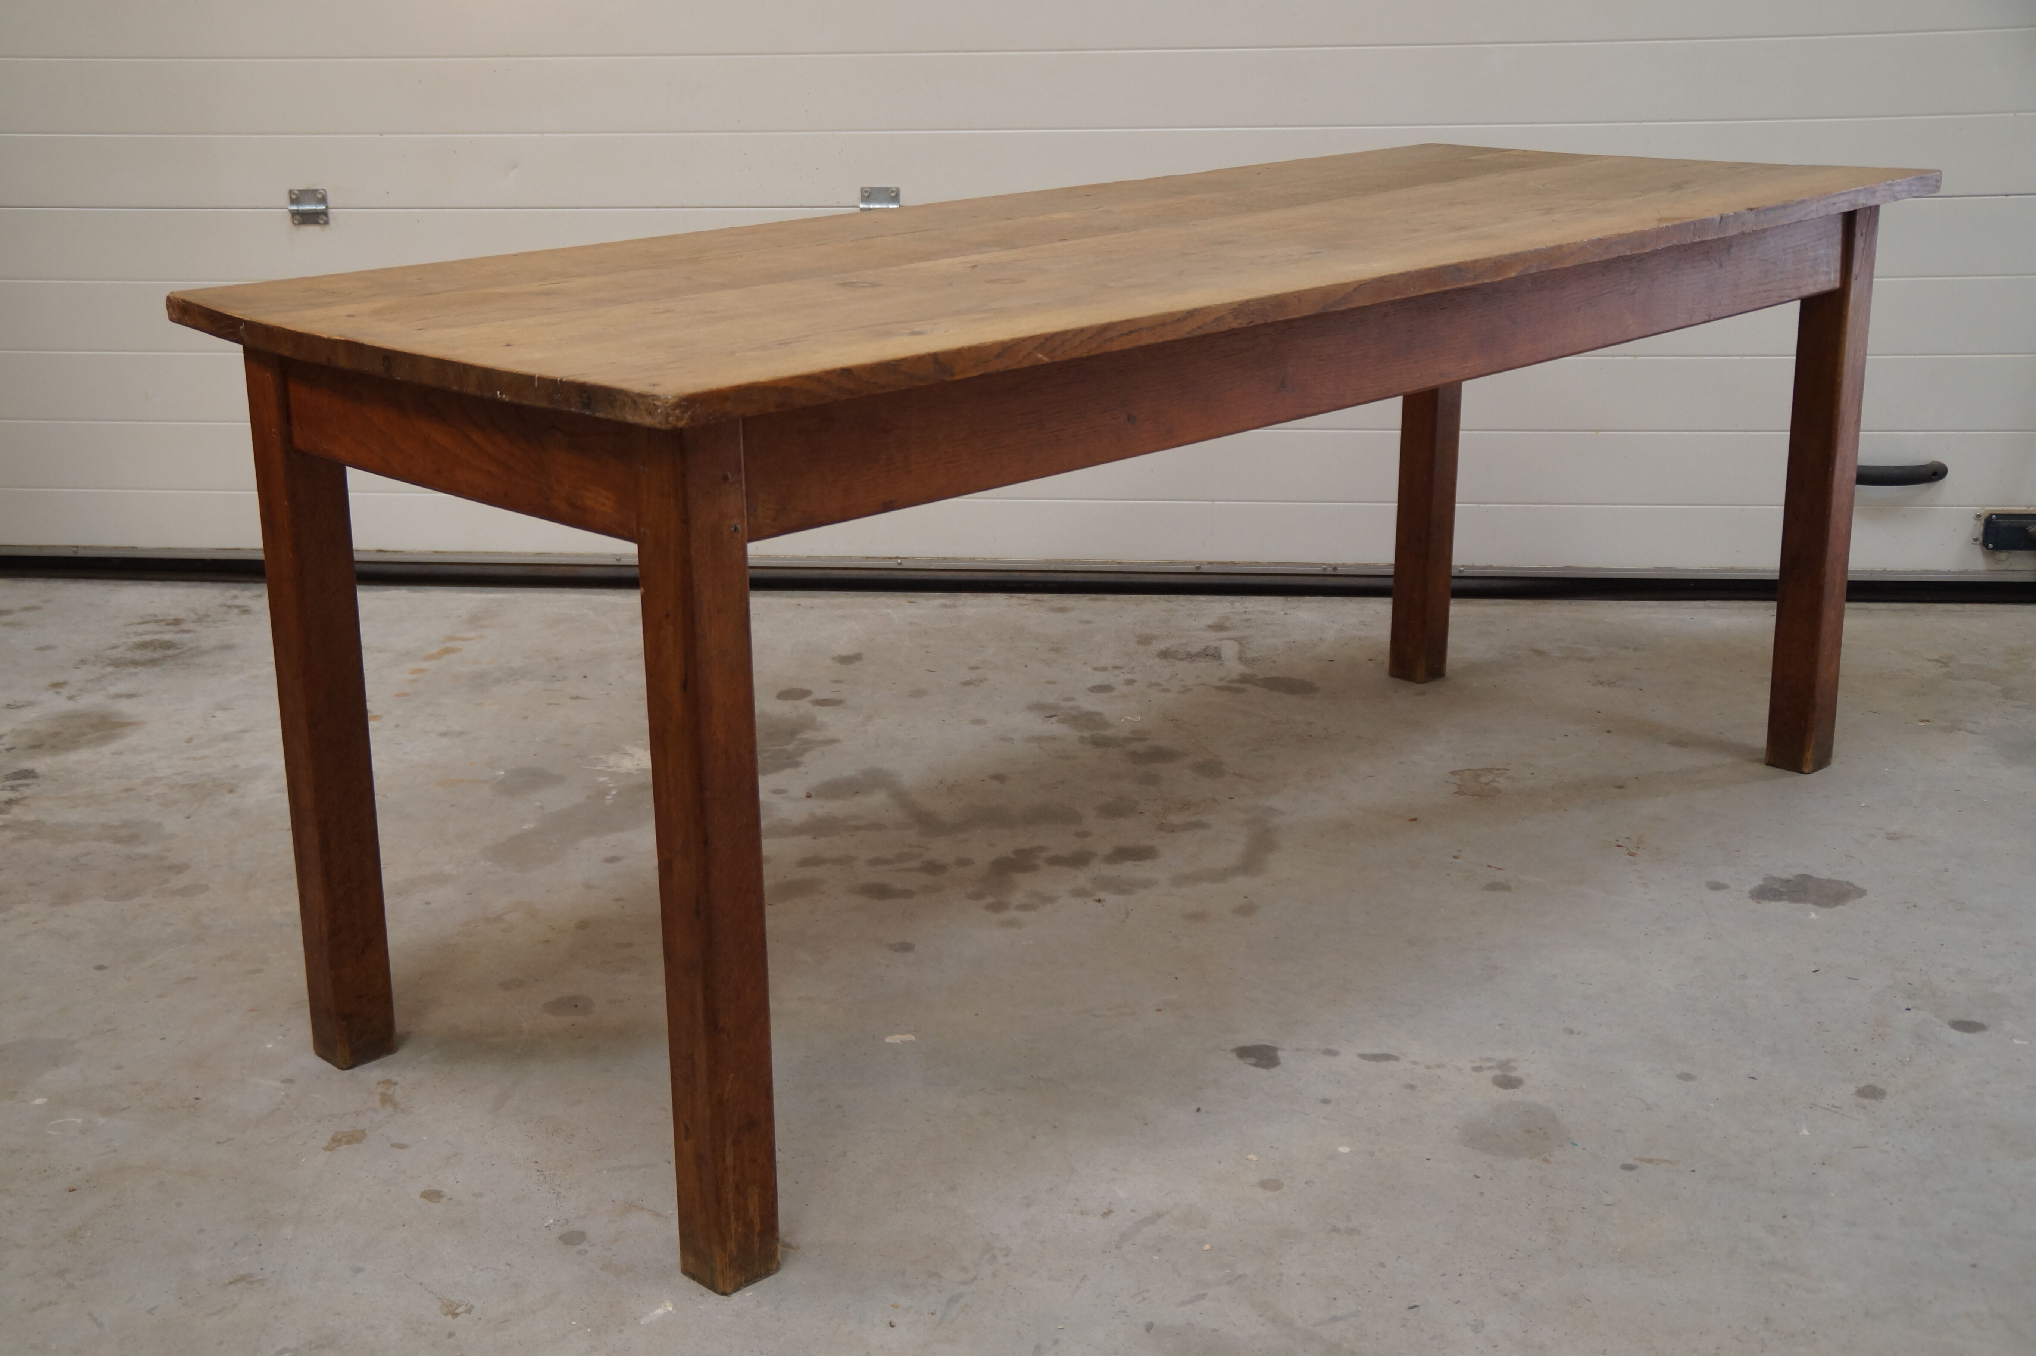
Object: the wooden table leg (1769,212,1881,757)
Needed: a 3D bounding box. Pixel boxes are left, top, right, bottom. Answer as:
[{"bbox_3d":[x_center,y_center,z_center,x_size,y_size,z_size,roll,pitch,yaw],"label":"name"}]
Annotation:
[{"bbox_3d":[1.054,-0.237,3.120,0.058,0.730,0.061,-17,23,-42],"label":"wooden table leg"}]

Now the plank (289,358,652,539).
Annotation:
[{"bbox_3d":[-0.475,-0.207,2.032,0.025,0.103,0.555,-17,23,-42],"label":"plank"}]

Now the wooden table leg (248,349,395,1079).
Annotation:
[{"bbox_3d":[-0.683,0.033,2.339,0.058,0.730,0.061,-17,23,-42],"label":"wooden table leg"}]

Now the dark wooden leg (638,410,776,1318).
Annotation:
[{"bbox_3d":[-0.247,0.152,1.915,0.058,0.730,0.061,-17,23,-42],"label":"dark wooden leg"}]

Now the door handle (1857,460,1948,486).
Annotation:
[{"bbox_3d":[1.425,-0.336,3.913,0.205,0.036,0.050,1,17,7],"label":"door handle"}]

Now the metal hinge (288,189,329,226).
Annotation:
[{"bbox_3d":[-1.231,-0.816,4.124,0.066,0.061,0.014,1,17,7],"label":"metal hinge"}]

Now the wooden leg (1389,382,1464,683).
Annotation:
[{"bbox_3d":[0.614,-0.353,3.544,0.058,0.730,0.061,-17,23,-42],"label":"wooden leg"}]

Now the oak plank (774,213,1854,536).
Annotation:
[{"bbox_3d":[0.400,-0.344,2.422,1.749,0.100,0.025,-17,23,-42],"label":"oak plank"}]

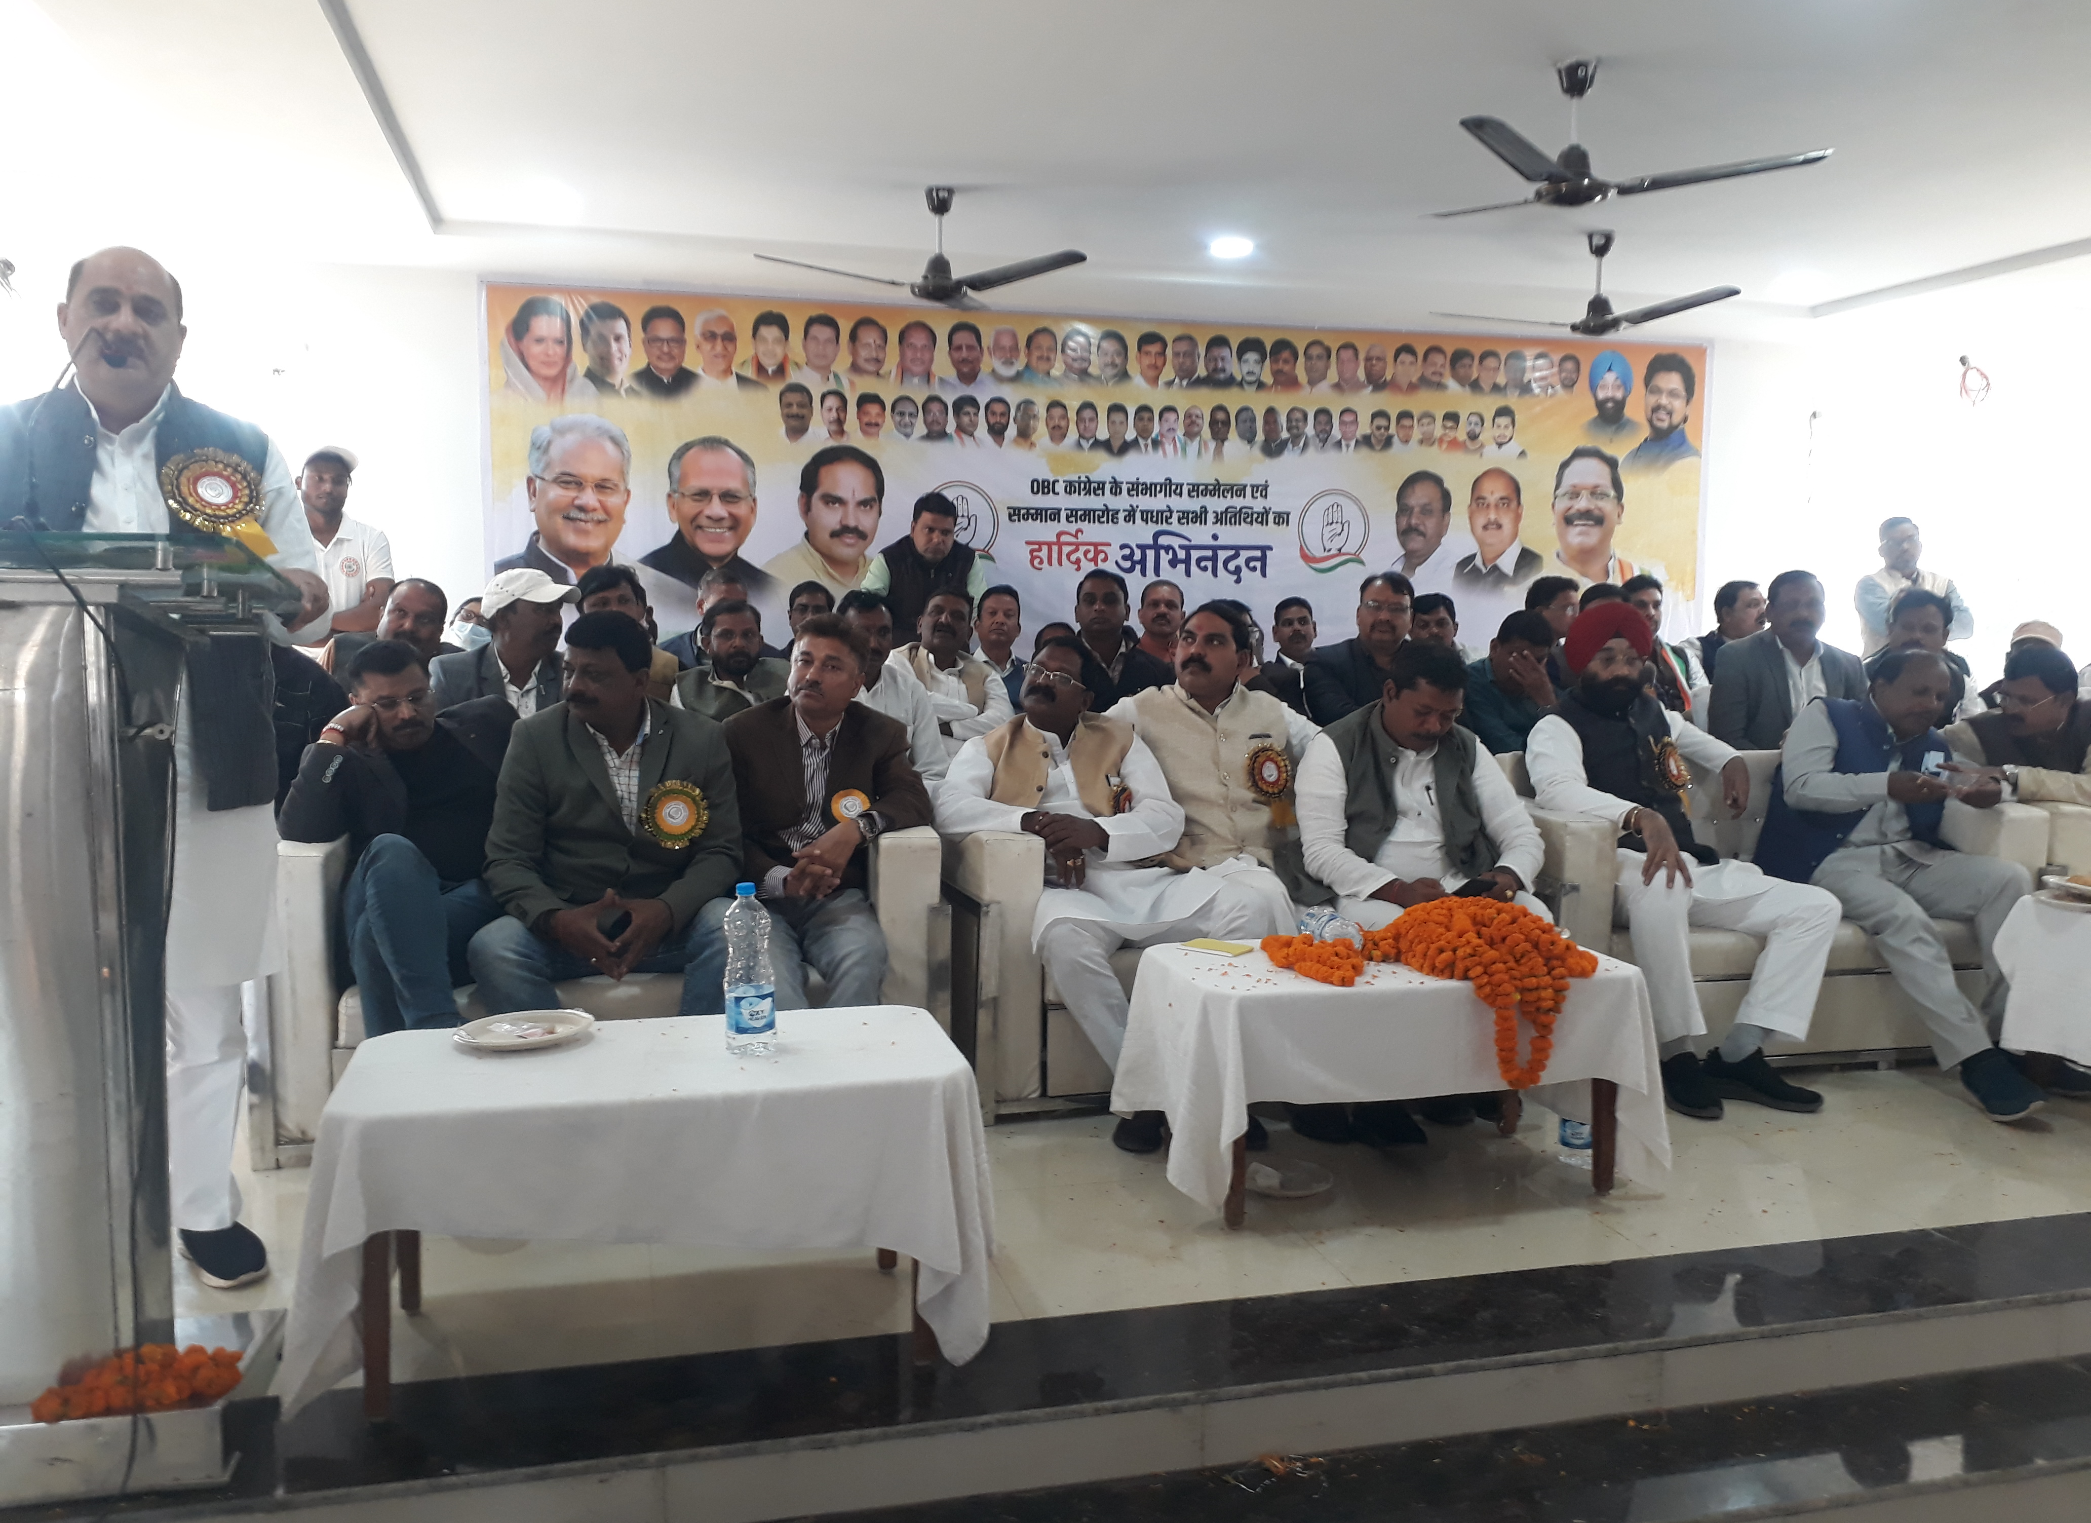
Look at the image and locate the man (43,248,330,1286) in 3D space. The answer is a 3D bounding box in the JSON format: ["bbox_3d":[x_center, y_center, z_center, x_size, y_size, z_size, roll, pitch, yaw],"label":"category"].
[{"bbox_3d":[-1.559,0.013,2.843,0.610,1.771,0.480,-2,5,-25],"label":"man"}]

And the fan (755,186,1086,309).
[{"bbox_3d":[-0.305,-1.677,5.276,1.070,0.365,1.140,4,6,39],"label":"fan"}]

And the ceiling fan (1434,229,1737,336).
[{"bbox_3d":[2.027,-1.709,5.871,1.140,0.365,1.070,-2,6,-30],"label":"ceiling fan"}]

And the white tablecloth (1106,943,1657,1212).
[{"bbox_3d":[0.702,0.608,3.365,1.035,0.427,0.575,-1,5,-14],"label":"white tablecloth"}]

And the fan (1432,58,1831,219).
[{"bbox_3d":[1.270,-1.554,3.970,1.140,0.365,1.070,4,6,38],"label":"fan"}]

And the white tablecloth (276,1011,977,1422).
[{"bbox_3d":[-0.624,0.674,2.597,1.029,0.429,0.541,-1,5,-14],"label":"white tablecloth"}]

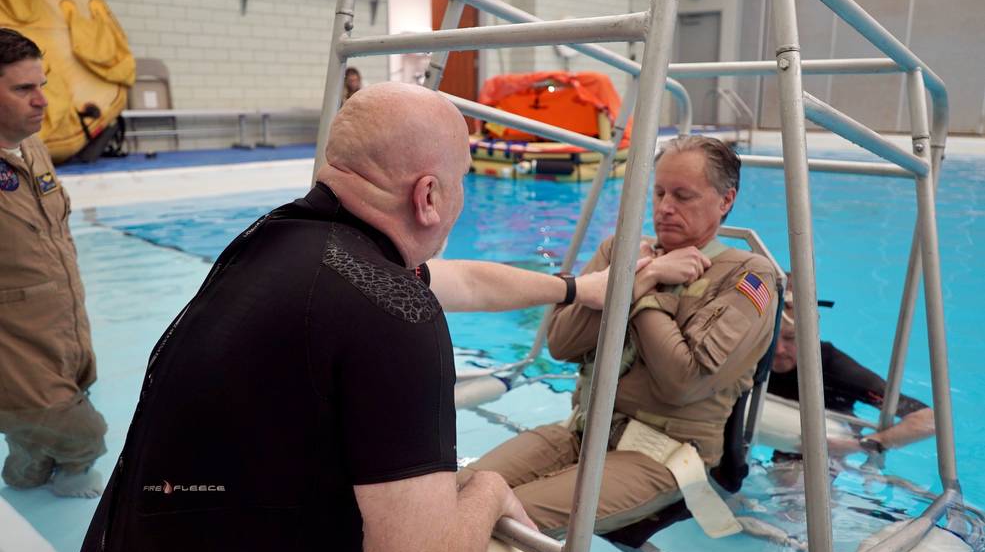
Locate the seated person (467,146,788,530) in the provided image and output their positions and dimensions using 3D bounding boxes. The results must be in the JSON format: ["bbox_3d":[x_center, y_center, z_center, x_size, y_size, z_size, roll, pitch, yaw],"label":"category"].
[{"bbox_3d":[0.200,0.294,1.679,0.830,1.175,0.560,-10,16,-40],"label":"seated person"}]

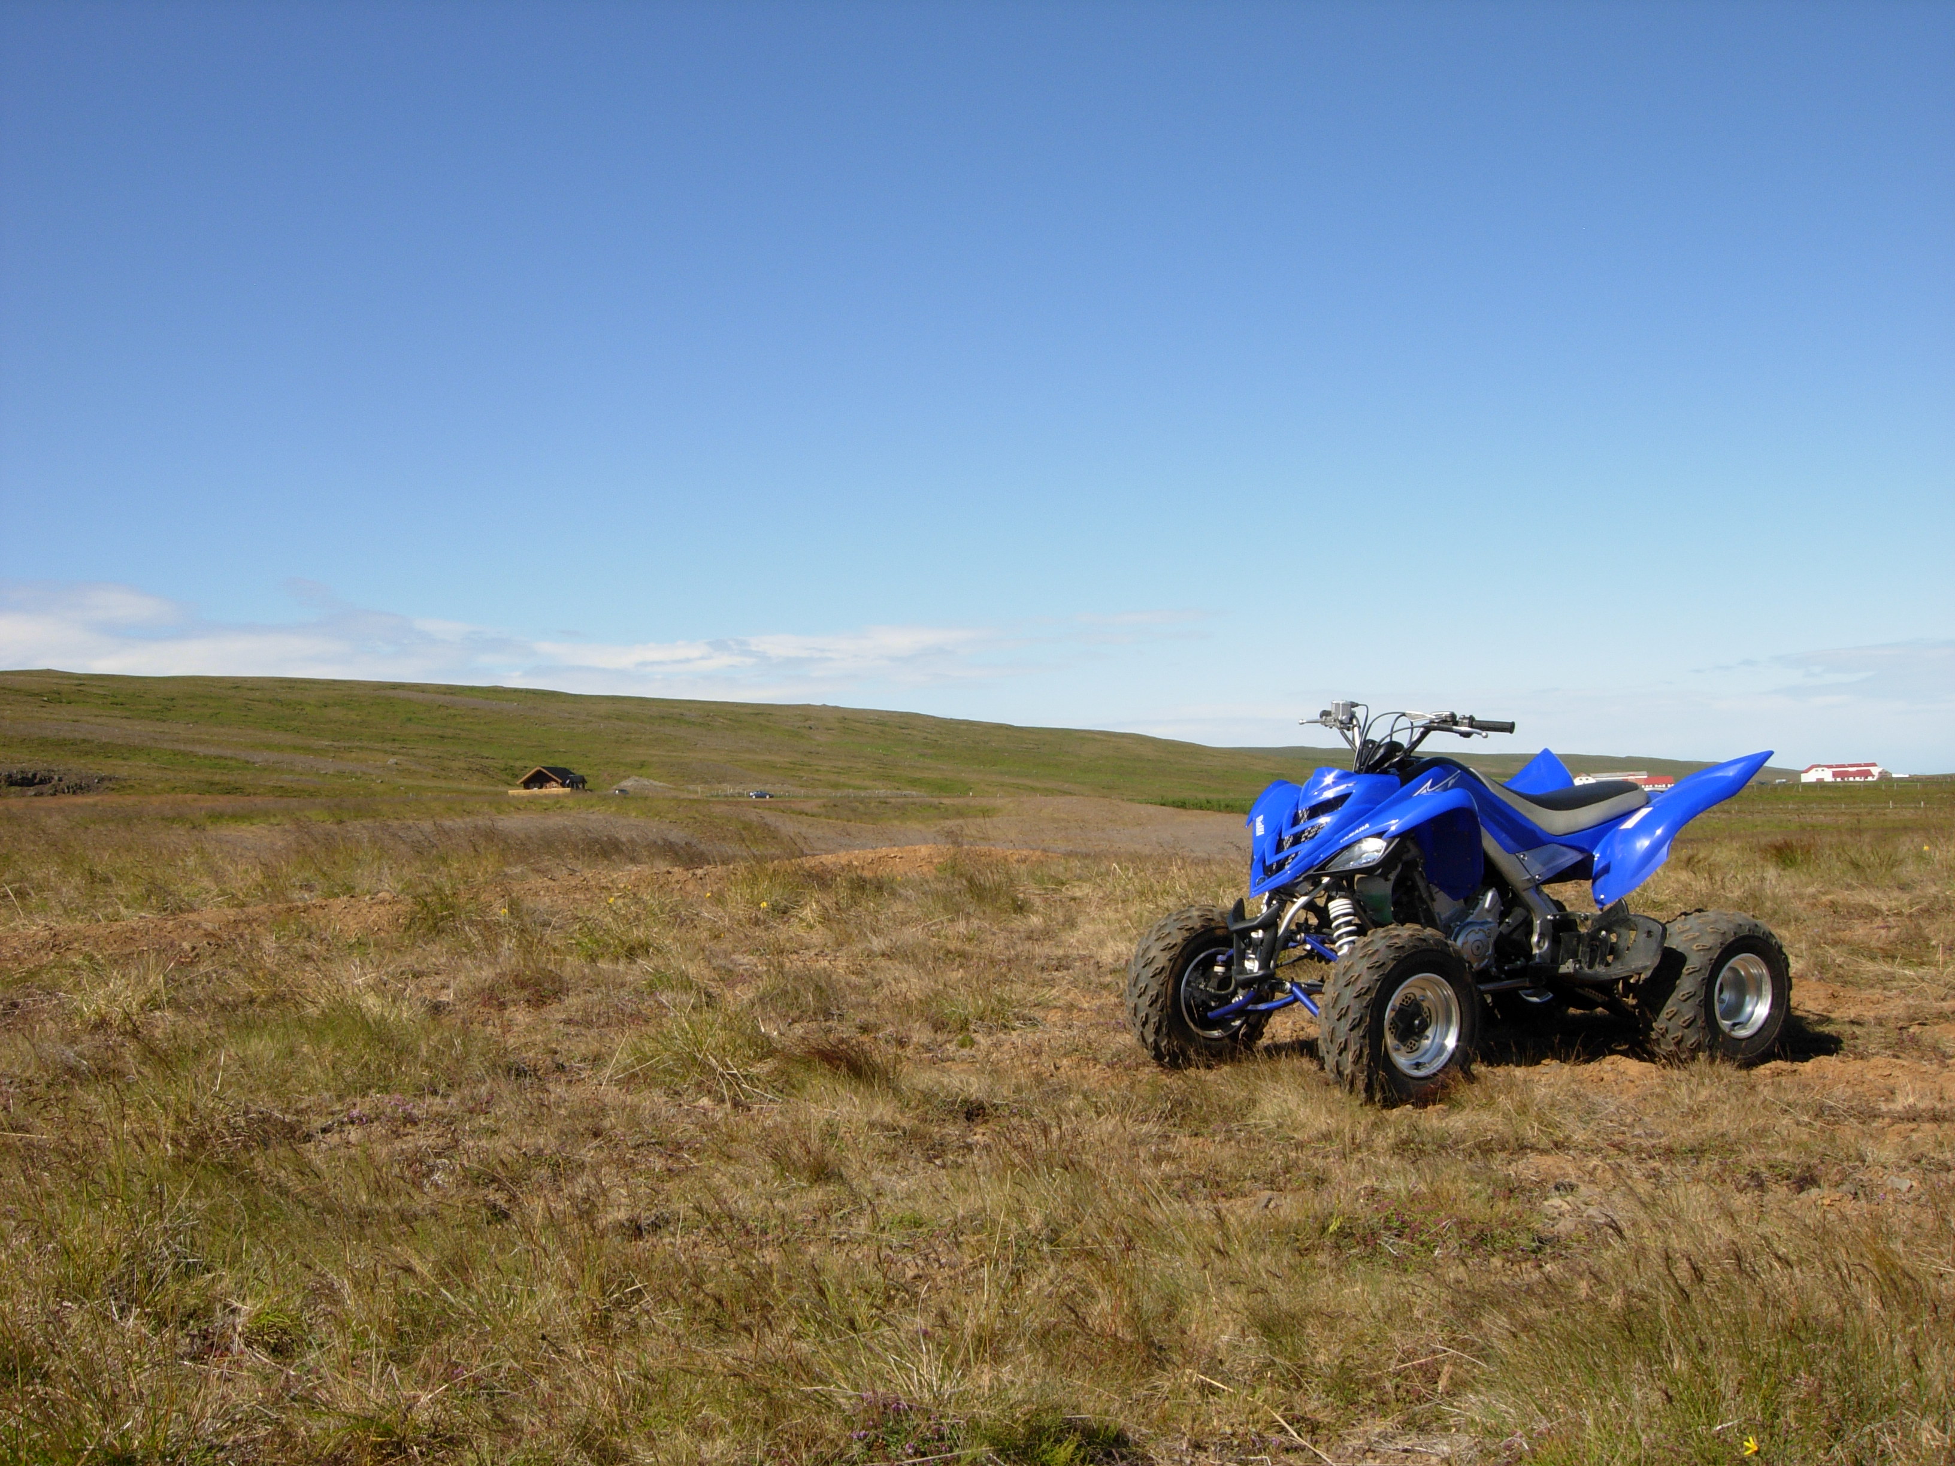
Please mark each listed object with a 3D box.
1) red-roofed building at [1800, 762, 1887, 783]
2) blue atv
[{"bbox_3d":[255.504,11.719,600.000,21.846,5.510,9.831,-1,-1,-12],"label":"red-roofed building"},{"bbox_3d":[1.522,0.490,6.391,1.850,1.140,1.160,-1,-1,-29],"label":"blue atv"}]

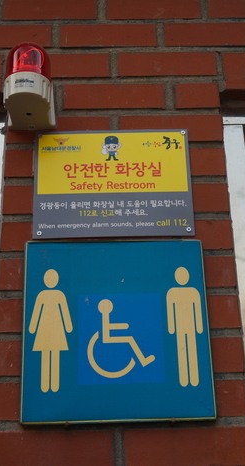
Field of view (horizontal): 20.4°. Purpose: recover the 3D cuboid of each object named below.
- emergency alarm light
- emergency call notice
[{"bbox_3d":[-0.169,-0.274,1.241,0.090,0.126,0.123,-1,-22,-2],"label":"emergency alarm light"},{"bbox_3d":[-0.016,-0.090,1.230,0.283,0.213,0.005,-1,-22,-2],"label":"emergency call notice"}]

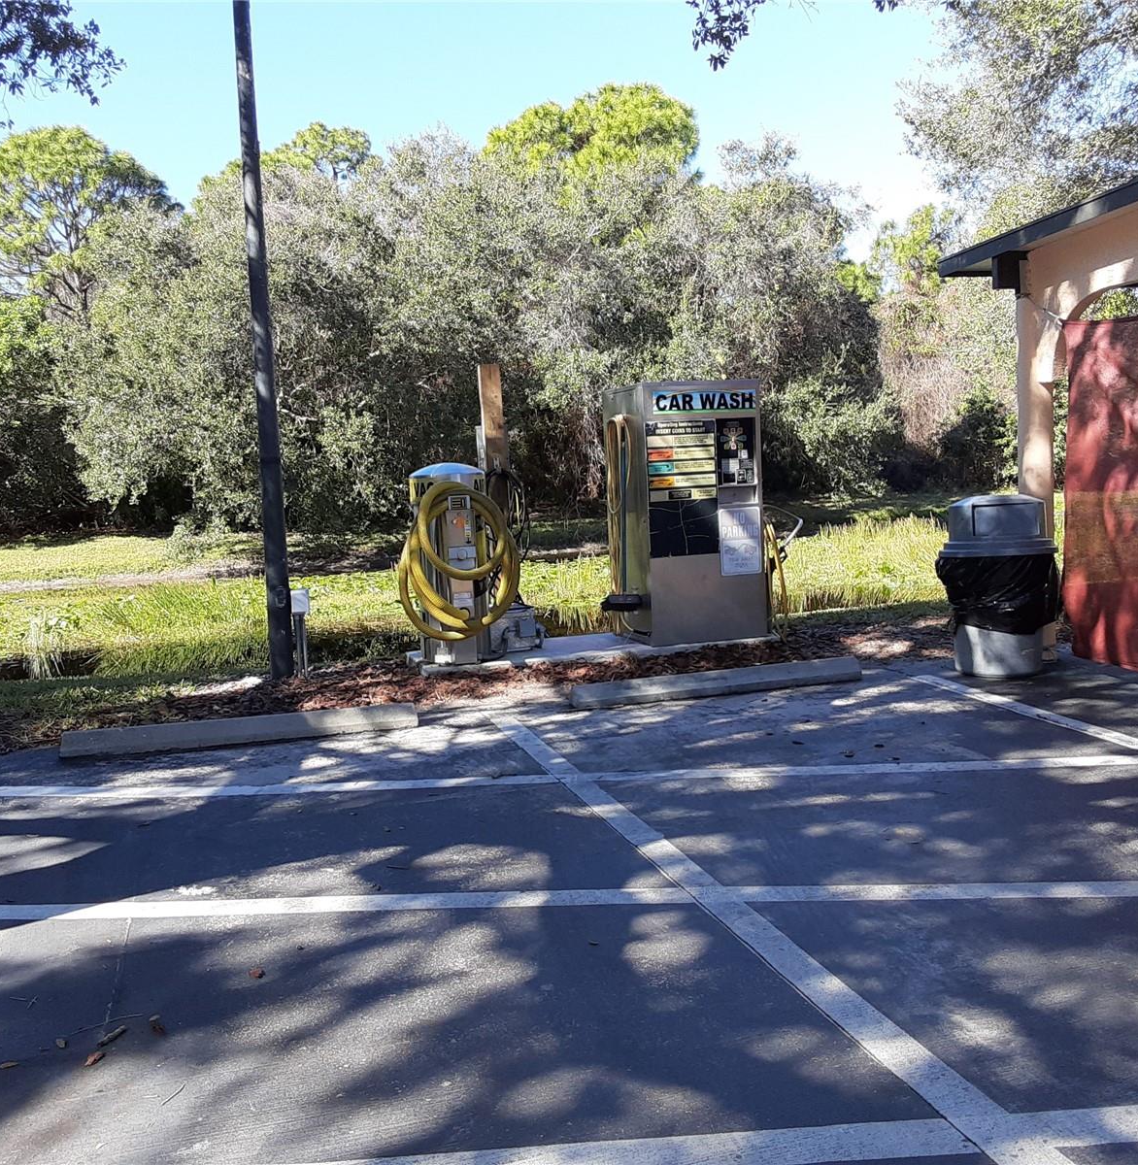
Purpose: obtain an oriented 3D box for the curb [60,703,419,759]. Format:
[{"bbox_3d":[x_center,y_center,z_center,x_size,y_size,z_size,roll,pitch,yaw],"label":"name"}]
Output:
[{"bbox_3d":[-1.707,0.770,6.395,1.814,0.110,0.150,-3,7,-16],"label":"curb"}]

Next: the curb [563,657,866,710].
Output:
[{"bbox_3d":[0.901,0.600,7.244,1.865,0.110,0.150,-4,7,-19],"label":"curb"}]

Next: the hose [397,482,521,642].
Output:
[{"bbox_3d":[-0.707,-0.137,7.800,0.710,0.950,0.300,-5,7,-16],"label":"hose"}]

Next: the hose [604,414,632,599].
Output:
[{"bbox_3d":[0.354,-0.551,8.738,0.150,1.300,0.270,-5,7,-16],"label":"hose"}]

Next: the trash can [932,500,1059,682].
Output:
[{"bbox_3d":[2.715,0.011,7.681,0.680,1.080,0.680,-2,6,9],"label":"trash can"}]

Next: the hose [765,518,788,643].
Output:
[{"bbox_3d":[1.478,-0.018,8.810,0.160,0.860,0.270,-5,7,-16],"label":"hose"}]

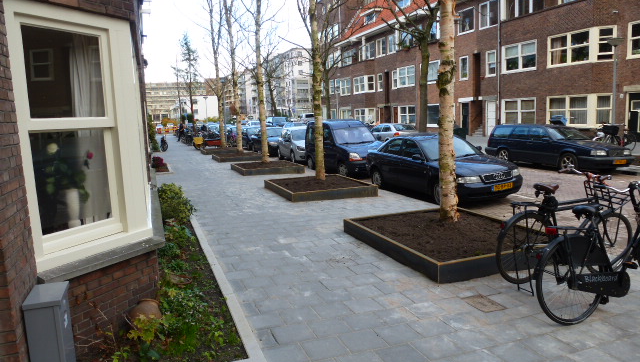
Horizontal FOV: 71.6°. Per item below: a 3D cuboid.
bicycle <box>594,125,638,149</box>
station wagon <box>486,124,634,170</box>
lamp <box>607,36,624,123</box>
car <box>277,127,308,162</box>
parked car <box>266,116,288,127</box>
[{"bbox_3d":[10.501,-1.498,15.823,0.600,1.060,1.750,-5,9,-21],"label":"bicycle"},{"bbox_3d":[7.703,-1.185,14.701,1.780,1.450,4.710,-4,8,-18],"label":"station wagon"},{"bbox_3d":[10.118,-2.893,15.392,0.540,4.030,0.540,-5,9,-21],"label":"lamp"},{"bbox_3d":[-0.824,-1.692,20.028,1.660,1.490,3.720,-5,9,-21],"label":"car"},{"bbox_3d":[-4.871,-5.770,47.001,1.850,1.920,4.600,-5,9,-21],"label":"parked car"}]

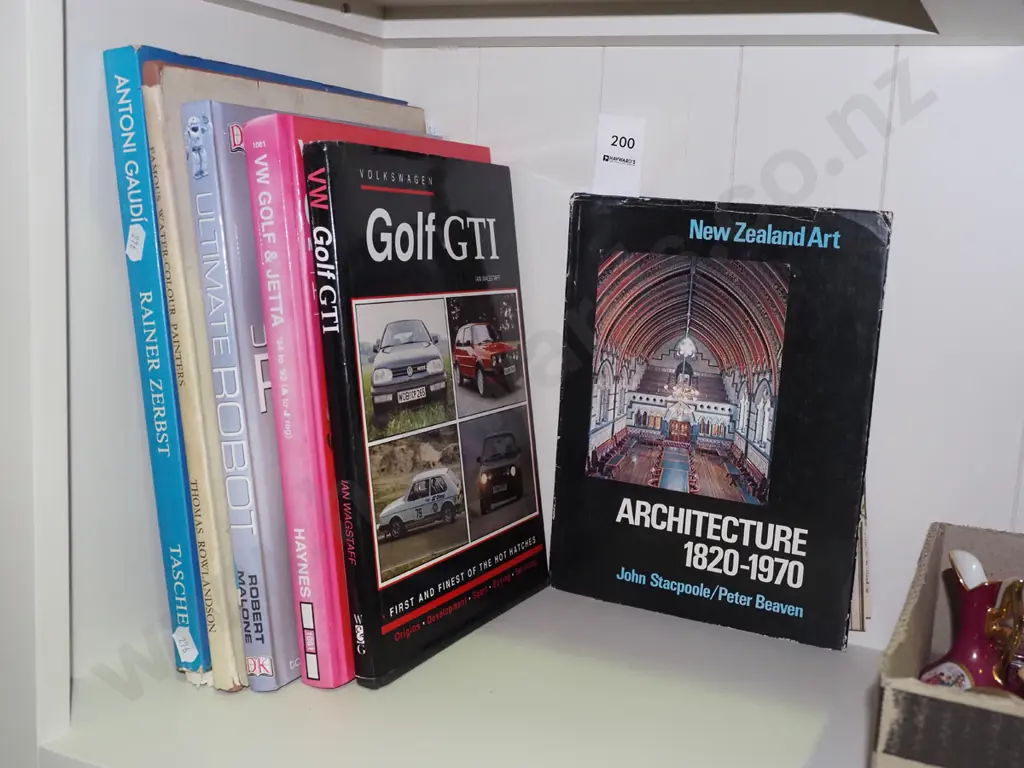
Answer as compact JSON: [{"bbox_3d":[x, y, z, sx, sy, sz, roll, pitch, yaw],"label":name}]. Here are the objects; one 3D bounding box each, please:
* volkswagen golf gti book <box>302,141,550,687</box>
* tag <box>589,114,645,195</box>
[{"bbox_3d":[-0.040,0.008,0.622,0.015,0.261,0.195,-2,5,27],"label":"volkswagen golf gti book"},{"bbox_3d":[0.065,-0.134,0.695,0.030,0.060,0.003,10,15,19],"label":"tag"}]

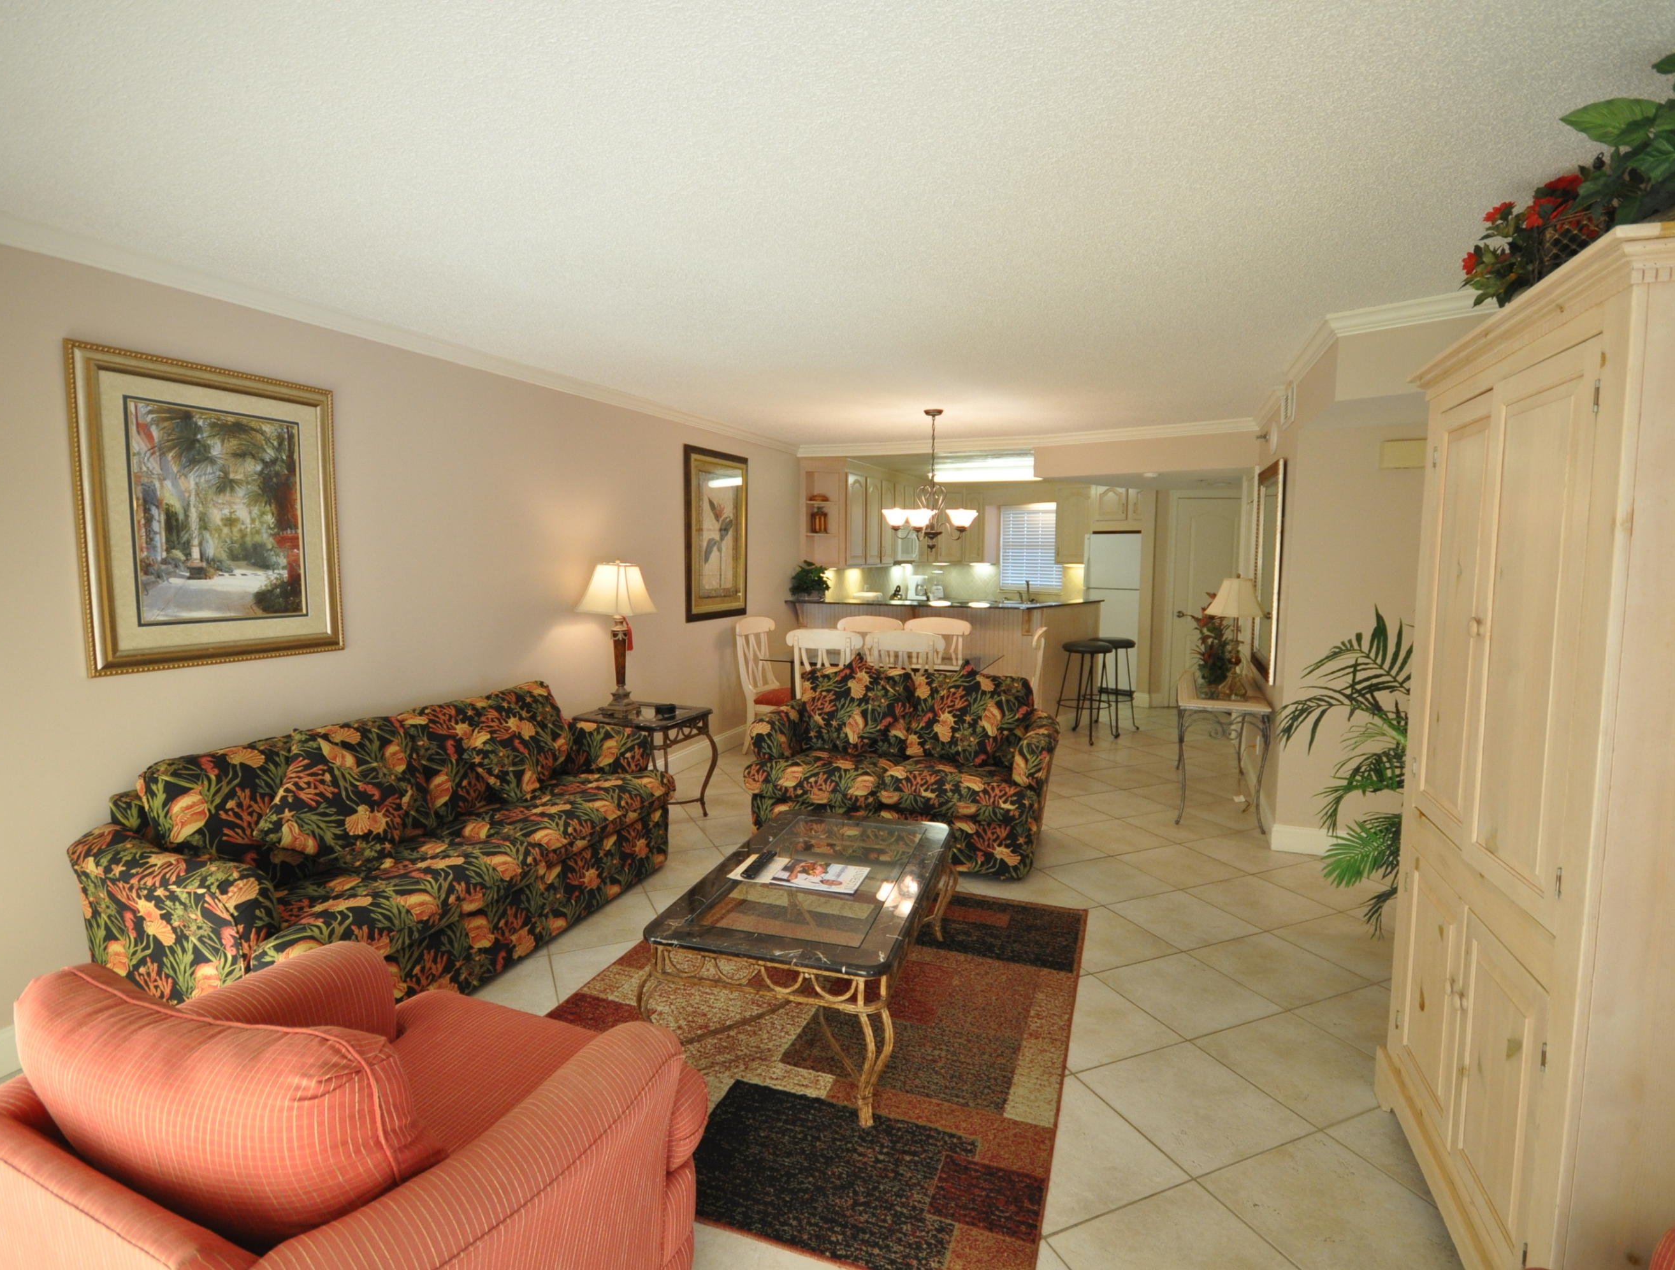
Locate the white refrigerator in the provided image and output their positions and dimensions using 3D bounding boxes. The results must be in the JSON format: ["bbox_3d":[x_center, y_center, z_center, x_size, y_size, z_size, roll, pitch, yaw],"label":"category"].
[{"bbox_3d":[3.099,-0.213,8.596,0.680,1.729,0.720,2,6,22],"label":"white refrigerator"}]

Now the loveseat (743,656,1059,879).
[{"bbox_3d":[0.372,0.643,4.200,1.530,0.840,0.900,2,6,21],"label":"loveseat"}]

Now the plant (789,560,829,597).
[{"bbox_3d":[-0.238,-0.466,6.944,0.340,0.359,0.340,0,5,0],"label":"plant"}]

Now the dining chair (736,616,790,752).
[{"bbox_3d":[-0.397,0.374,6.104,0.560,1.019,0.510,2,6,22],"label":"dining chair"}]

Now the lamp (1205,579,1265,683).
[{"bbox_3d":[2.300,0.000,4.597,0.320,0.700,0.320,2,6,21],"label":"lamp"}]

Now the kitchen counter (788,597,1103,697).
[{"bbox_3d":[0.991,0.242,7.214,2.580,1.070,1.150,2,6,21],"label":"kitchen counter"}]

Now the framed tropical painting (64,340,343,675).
[{"bbox_3d":[-2.074,-0.400,2.702,0.050,0.970,0.785,2,6,22],"label":"framed tropical painting"}]

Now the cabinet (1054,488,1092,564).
[{"bbox_3d":[2.634,-1.200,8.829,0.400,0.818,0.310,2,6,22],"label":"cabinet"}]

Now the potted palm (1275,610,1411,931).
[{"bbox_3d":[2.081,0.469,2.922,0.880,1.406,0.880,2,6,22],"label":"potted palm"}]

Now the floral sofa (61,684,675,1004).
[{"bbox_3d":[-1.525,0.751,3.027,0.900,0.860,1.920,2,6,21],"label":"floral sofa"}]

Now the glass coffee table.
[{"bbox_3d":[-0.053,0.989,2.636,0.705,0.423,1.144,1,5,15],"label":"glass coffee table"}]

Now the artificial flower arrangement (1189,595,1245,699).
[{"bbox_3d":[2.199,0.069,4.629,0.330,0.603,0.320,2,6,22],"label":"artificial flower arrangement"}]

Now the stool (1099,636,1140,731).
[{"bbox_3d":[2.329,0.429,6.790,0.410,0.765,0.410,2,6,21],"label":"stool"}]

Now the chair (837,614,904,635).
[{"bbox_3d":[0.167,0.364,6.326,0.540,1.000,0.540,2,6,21],"label":"chair"}]

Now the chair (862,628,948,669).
[{"bbox_3d":[0.516,0.445,5.328,0.510,1.019,0.560,2,6,22],"label":"chair"}]

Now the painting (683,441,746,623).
[{"bbox_3d":[-0.875,-0.729,5.867,0.040,1.230,0.880,2,6,21],"label":"painting"}]

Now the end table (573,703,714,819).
[{"bbox_3d":[-1.075,0.737,4.415,0.564,0.603,0.564,2,6,22],"label":"end table"}]

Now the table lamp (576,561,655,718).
[{"bbox_3d":[-1.219,0.020,4.371,0.370,0.847,0.370,2,6,22],"label":"table lamp"}]

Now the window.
[{"bbox_3d":[2.194,-1.000,9.044,0.750,0.990,0.100,2,6,21],"label":"window"}]

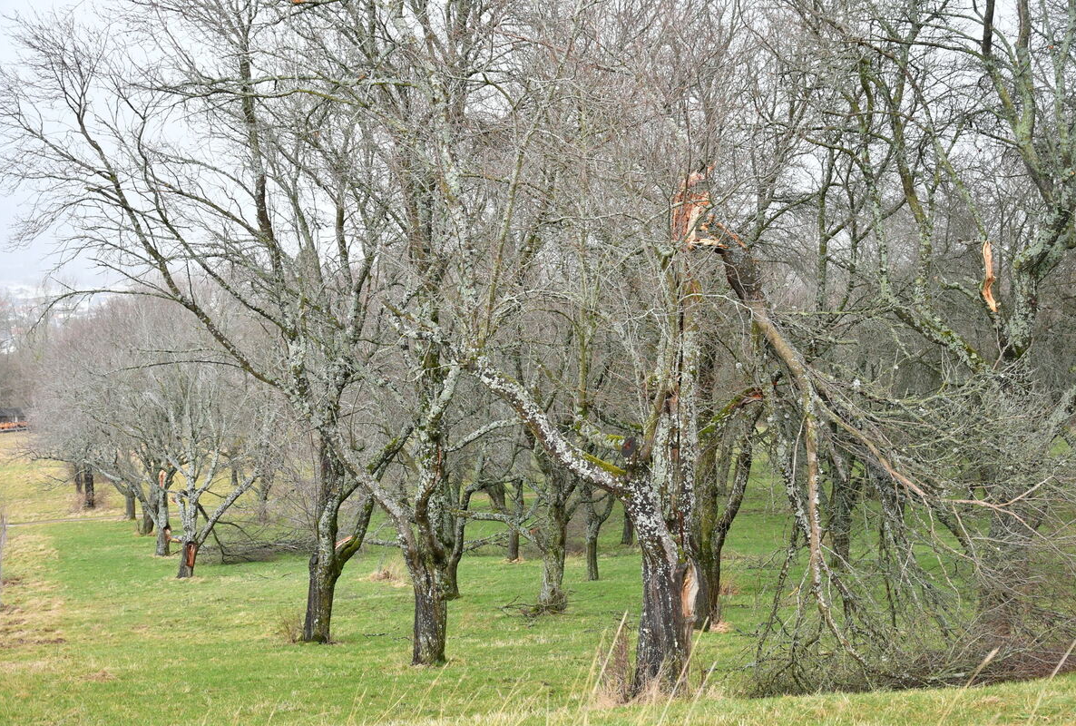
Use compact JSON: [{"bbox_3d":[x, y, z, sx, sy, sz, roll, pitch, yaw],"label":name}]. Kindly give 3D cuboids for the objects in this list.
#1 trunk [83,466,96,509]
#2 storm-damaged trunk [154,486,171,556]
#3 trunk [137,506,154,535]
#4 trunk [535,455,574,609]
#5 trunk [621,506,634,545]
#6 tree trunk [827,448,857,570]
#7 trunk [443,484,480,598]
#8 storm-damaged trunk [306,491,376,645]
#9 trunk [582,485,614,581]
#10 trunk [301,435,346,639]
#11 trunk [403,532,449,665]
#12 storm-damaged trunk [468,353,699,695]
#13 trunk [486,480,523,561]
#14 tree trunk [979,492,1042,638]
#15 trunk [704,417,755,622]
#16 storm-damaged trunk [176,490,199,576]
[{"bbox_3d":[-19.040,5.256,77.000,0.539,1.848,0.480,0,0,0],"label":"trunk"},{"bbox_3d":[-10.091,4.224,48.690,0.438,1.899,0.430,0,1,0],"label":"storm-damaged trunk"},{"bbox_3d":[-13.416,5.413,62.030,0.558,0.993,0.480,0,1,0],"label":"trunk"},{"bbox_3d":[0.289,3.111,33.000,0.759,2.838,0.650,0,0,0],"label":"trunk"},{"bbox_3d":[2.717,4.951,55.160,0.441,1.158,0.450,0,1,0],"label":"trunk"},{"bbox_3d":[6.878,3.311,41.000,0.697,2.747,0.600,0,0,0],"label":"tree trunk"},{"bbox_3d":[-1.399,3.231,32.720,0.654,2.127,0.500,0,1,0],"label":"trunk"},{"bbox_3d":[-3.005,3.087,27.500,1.073,2.310,0.750,0,0,0],"label":"storm-damaged trunk"},{"bbox_3d":[1.397,3.938,42.000,0.756,2.226,0.550,0,0,0],"label":"trunk"},{"bbox_3d":[-2.962,2.472,25.150,0.604,2.817,0.580,0,1,0],"label":"trunk"},{"bbox_3d":[-1.386,2.902,22.450,0.584,1.661,0.520,0,1,0],"label":"trunk"},{"bbox_3d":[0.467,1.642,18.500,2.368,3.497,1.000,0,0,0],"label":"storm-damaged trunk"},{"bbox_3d":[-0.839,3.990,45.990,0.966,2.070,0.650,0,1,0],"label":"trunk"},{"bbox_3d":[5.455,2.326,21.000,0.713,1.743,0.620,0,0,0],"label":"tree trunk"},{"bbox_3d":[2.929,2.468,27.960,0.811,3.132,0.650,0,1,0],"label":"trunk"},{"bbox_3d":[-8.311,4.053,43.000,0.559,2.064,0.470,0,0,0],"label":"storm-damaged trunk"}]

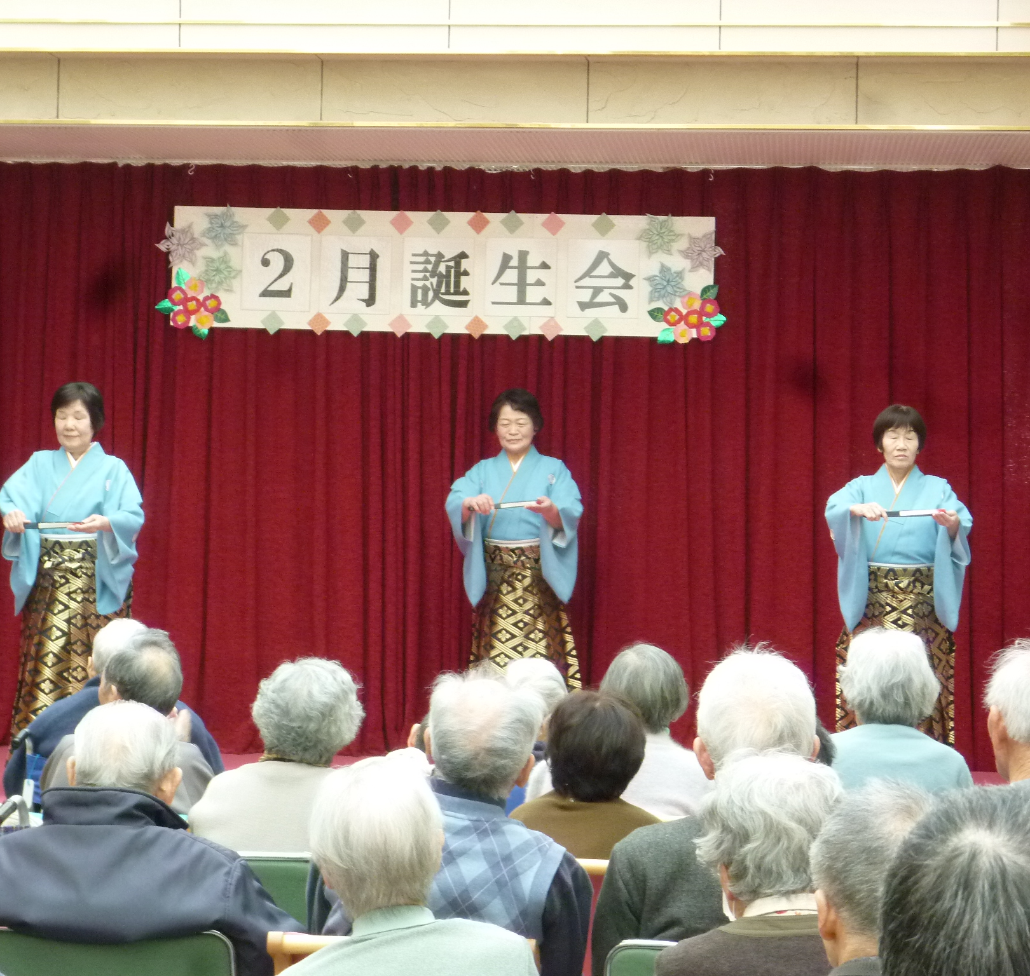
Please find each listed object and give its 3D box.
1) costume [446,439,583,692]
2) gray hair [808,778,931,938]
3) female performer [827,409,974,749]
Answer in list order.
[{"bbox_3d":[-0.015,0.479,12.304,0.530,1.282,0.450,1,0,5],"label":"costume"},{"bbox_3d":[0.462,0.471,4.050,0.172,0.200,0.200,1,0,0],"label":"gray hair"},{"bbox_3d":[1.442,0.412,12.154,0.560,1.470,0.450,1,0,5],"label":"female performer"}]

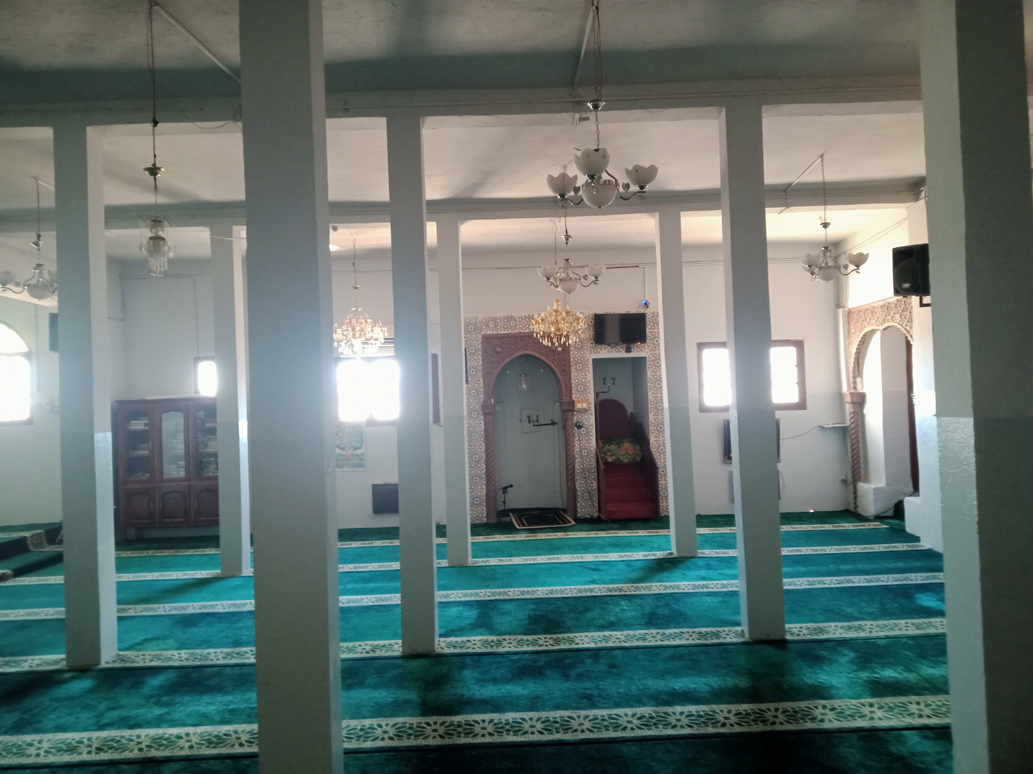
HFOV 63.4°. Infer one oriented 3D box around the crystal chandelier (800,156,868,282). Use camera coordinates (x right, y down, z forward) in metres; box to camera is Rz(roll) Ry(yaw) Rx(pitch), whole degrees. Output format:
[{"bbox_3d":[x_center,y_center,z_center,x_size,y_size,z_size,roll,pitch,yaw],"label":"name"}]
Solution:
[{"bbox_3d":[2.591,-1.377,6.854,0.537,1.028,0.537,-2,-1,-1],"label":"crystal chandelier"}]

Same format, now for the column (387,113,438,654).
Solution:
[{"bbox_3d":[-0.652,-0.028,5.271,0.210,3.338,0.213,-2,-1,-1],"label":"column"}]

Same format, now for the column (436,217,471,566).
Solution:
[{"bbox_3d":[-0.604,0.043,8.068,0.207,3.316,0.210,-2,-1,-1],"label":"column"}]

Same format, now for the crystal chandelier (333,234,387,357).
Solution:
[{"bbox_3d":[-1.822,-1.034,9.599,0.649,1.409,0.649,-2,-1,-1],"label":"crystal chandelier"}]

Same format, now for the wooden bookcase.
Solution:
[{"bbox_3d":[-4.179,1.012,10.402,1.348,1.728,0.450,-2,-1,-1],"label":"wooden bookcase"}]

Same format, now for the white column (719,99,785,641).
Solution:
[{"bbox_3d":[1.487,-0.106,5.302,0.222,3.338,0.207,-2,-1,-1],"label":"white column"}]

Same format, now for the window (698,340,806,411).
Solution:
[{"bbox_3d":[3.067,-0.136,10.914,1.404,0.910,0.105,-2,-1,-1],"label":"window"}]

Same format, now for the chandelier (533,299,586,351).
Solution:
[{"bbox_3d":[0.497,-0.716,9.628,0.612,0.603,0.612,-2,-1,-1],"label":"chandelier"}]

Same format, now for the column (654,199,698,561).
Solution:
[{"bbox_3d":[1.552,-0.035,8.101,0.207,3.316,0.207,-2,-1,-1],"label":"column"}]

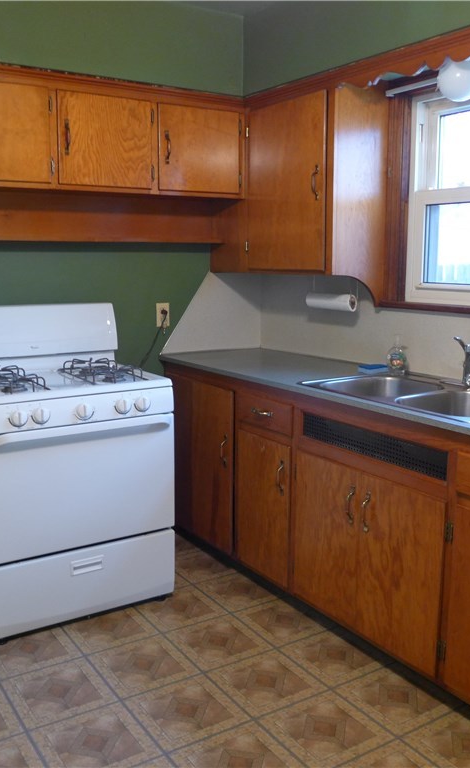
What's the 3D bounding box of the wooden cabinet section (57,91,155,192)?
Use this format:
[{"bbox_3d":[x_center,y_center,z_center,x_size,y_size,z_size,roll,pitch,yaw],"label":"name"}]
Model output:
[{"bbox_3d":[-0.616,-1.048,3.129,0.427,0.375,0.280,-6,12,-33],"label":"wooden cabinet section"}]

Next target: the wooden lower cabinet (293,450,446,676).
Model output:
[{"bbox_3d":[0.673,0.557,2.603,0.603,0.563,0.722,-5,11,-33],"label":"wooden lower cabinet"}]

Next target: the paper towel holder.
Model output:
[{"bbox_3d":[0.418,-0.398,3.110,0.077,0.152,0.301,-5,11,-33],"label":"paper towel holder"}]

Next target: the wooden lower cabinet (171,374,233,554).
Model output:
[{"bbox_3d":[0.073,0.344,3.512,0.590,0.760,0.600,-5,11,-32],"label":"wooden lower cabinet"}]

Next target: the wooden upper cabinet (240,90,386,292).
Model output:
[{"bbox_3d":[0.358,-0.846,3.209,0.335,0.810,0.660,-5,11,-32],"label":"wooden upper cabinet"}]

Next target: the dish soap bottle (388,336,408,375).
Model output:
[{"bbox_3d":[0.688,-0.124,3.001,0.076,0.166,0.055,5,10,24],"label":"dish soap bottle"}]

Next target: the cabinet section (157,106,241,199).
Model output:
[{"bbox_3d":[-0.230,-1.092,3.378,0.430,0.375,0.280,-6,12,-33],"label":"cabinet section"}]

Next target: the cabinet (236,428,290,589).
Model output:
[{"bbox_3d":[0.342,0.490,3.085,0.570,0.590,0.390,-5,11,-32],"label":"cabinet"}]

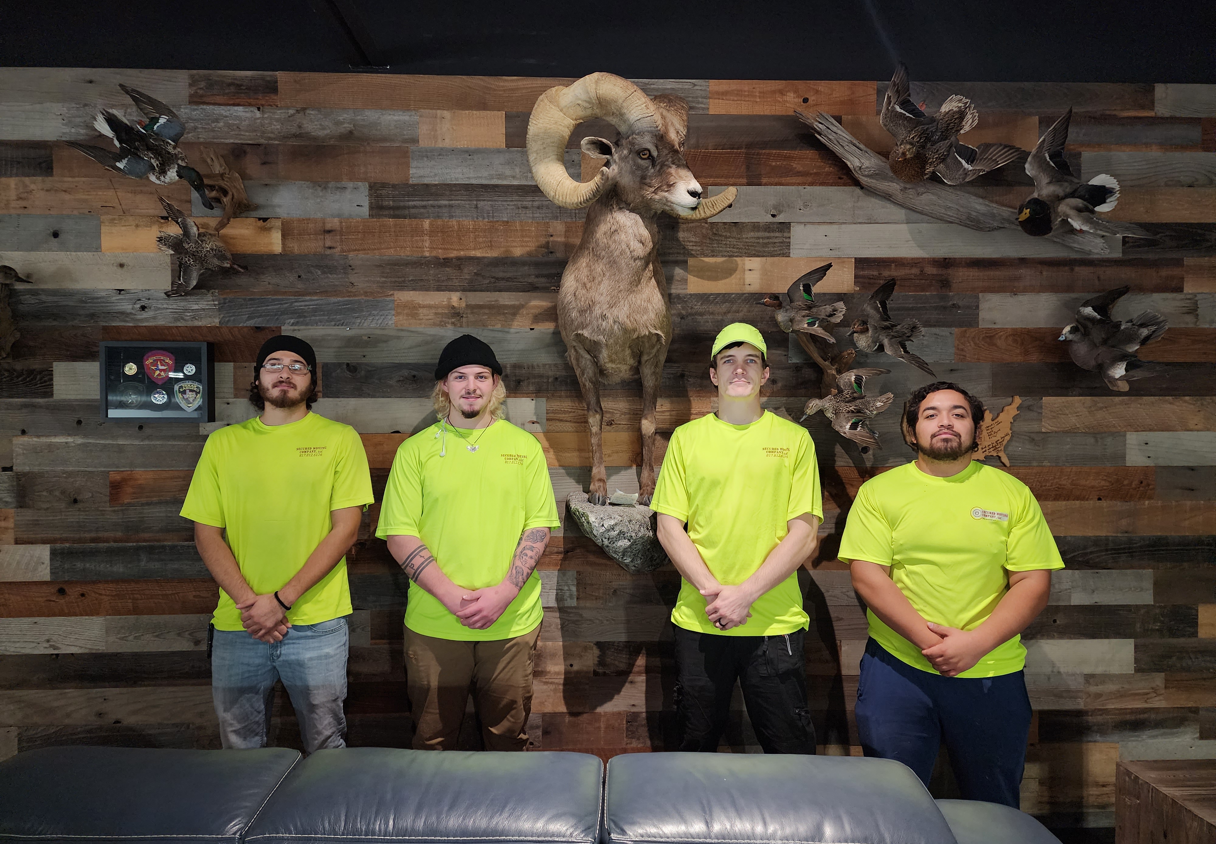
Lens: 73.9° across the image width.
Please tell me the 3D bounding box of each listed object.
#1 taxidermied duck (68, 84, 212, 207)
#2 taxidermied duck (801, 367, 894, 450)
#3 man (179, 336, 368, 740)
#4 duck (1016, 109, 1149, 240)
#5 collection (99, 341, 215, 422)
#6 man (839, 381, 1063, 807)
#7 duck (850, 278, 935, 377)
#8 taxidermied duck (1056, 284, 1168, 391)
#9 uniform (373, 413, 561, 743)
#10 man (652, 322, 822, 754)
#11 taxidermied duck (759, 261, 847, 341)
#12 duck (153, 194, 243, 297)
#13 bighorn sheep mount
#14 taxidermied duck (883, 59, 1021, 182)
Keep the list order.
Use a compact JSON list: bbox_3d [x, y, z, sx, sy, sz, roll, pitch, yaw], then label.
[{"bbox_3d":[-1.508,-0.902,2.708,0.523,0.265,0.200,31,-9,6],"label":"taxidermied duck"},{"bbox_3d":[0.840,-0.017,2.806,0.386,0.271,0.160,-13,-12,-15],"label":"taxidermied duck"},{"bbox_3d":[-1.007,0.630,2.497,0.570,1.800,0.350,0,1,-5],"label":"man"},{"bbox_3d":[1.584,-0.803,2.783,0.510,0.524,0.250,-17,-26,-25],"label":"duck"},{"bbox_3d":[-1.575,-0.139,2.831,0.368,0.278,0.060,0,1,-2],"label":"collection"},{"bbox_3d":[0.943,0.714,2.259,0.605,1.652,0.420,0,1,12],"label":"man"},{"bbox_3d":[0.986,-0.327,2.820,0.330,0.390,0.220,-11,-23,-37],"label":"duck"},{"bbox_3d":[1.770,-0.289,2.842,0.489,0.344,0.180,-9,-15,-19],"label":"taxidermied duck"},{"bbox_3d":[-0.425,0.750,2.459,0.550,1.520,0.300,0,1,-5],"label":"uniform"},{"bbox_3d":[0.392,0.621,2.488,0.520,1.850,0.350,0,1,0],"label":"man"},{"bbox_3d":[0.685,-0.416,2.820,0.340,0.350,0.210,-2,-37,-30],"label":"taxidermied duck"},{"bbox_3d":[-1.396,-0.598,2.770,0.400,0.370,0.240,20,20,34],"label":"duck"},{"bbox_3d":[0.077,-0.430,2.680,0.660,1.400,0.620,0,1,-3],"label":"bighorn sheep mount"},{"bbox_3d":[1.195,-1.043,2.820,0.500,0.300,0.460,36,36,3],"label":"taxidermied duck"}]

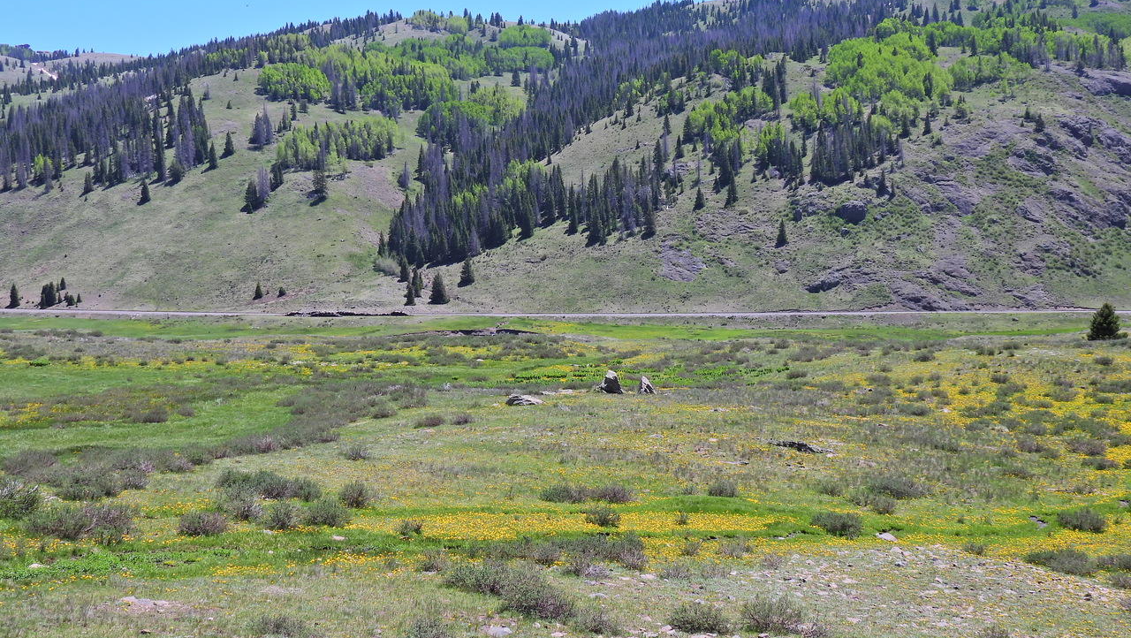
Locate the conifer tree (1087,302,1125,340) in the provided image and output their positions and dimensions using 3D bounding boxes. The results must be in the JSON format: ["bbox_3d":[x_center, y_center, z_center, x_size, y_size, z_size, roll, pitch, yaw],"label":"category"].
[{"bbox_3d":[54.225,0.210,140.994,3.724,3.701,3.724,0,1,0],"label":"conifer tree"}]

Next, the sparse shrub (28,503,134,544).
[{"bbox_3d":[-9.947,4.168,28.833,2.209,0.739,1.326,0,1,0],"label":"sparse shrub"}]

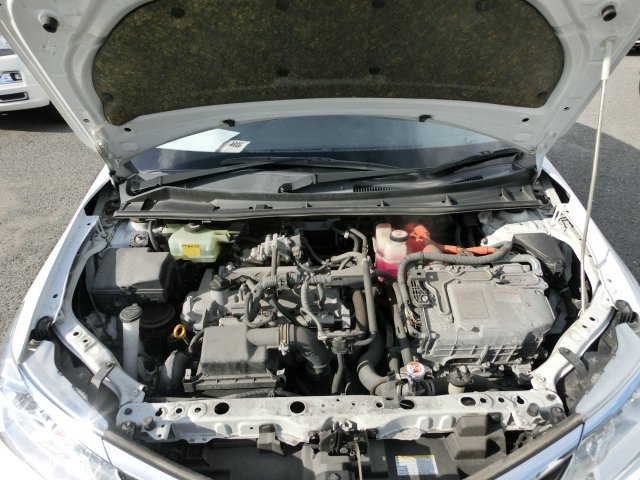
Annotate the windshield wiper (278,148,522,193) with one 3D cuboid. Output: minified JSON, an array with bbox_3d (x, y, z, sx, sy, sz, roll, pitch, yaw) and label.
[{"bbox_3d":[0.273,-0.229,1.454,0.831,0.045,0.077,-9,48,-8],"label":"windshield wiper"}]

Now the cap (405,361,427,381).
[{"bbox_3d":[0.198,0.272,0.920,0.047,0.027,0.047,-1,34,0],"label":"cap"}]

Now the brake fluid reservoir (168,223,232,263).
[{"bbox_3d":[-0.353,0.007,1.310,0.178,0.095,0.090,-1,34,0],"label":"brake fluid reservoir"}]

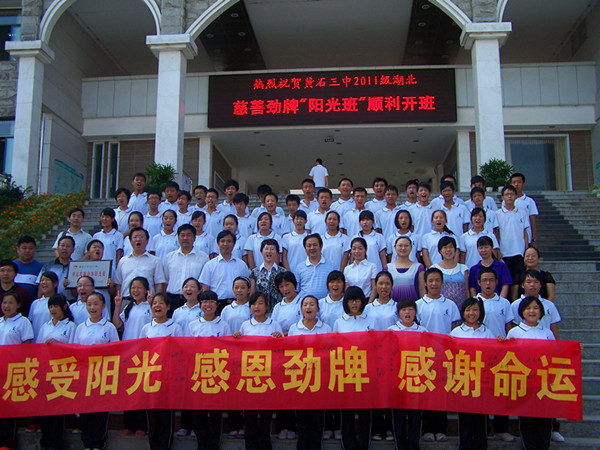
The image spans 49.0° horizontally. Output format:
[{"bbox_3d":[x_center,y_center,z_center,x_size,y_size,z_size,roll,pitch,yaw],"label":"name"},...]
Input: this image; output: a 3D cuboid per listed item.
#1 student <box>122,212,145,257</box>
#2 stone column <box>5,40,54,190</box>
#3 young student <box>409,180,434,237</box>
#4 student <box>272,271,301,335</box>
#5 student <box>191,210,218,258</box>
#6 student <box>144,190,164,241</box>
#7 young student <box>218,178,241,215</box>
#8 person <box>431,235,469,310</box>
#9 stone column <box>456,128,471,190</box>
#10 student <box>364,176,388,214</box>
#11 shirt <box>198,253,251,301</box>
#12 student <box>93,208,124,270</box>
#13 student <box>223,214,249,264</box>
[{"bbox_3d":[-2.112,0.611,8.313,0.440,1.600,0.280,0,-9,-2],"label":"student"},{"bbox_3d":[-9.132,-3.351,21.973,1.200,5.390,0.970,-1,-8,5],"label":"stone column"},{"bbox_3d":[1.590,0.314,8.310,0.460,1.743,0.280,-1,-6,8],"label":"young student"},{"bbox_3d":[-0.125,1.273,6.481,0.440,1.630,0.320,0,-7,2],"label":"student"},{"bbox_3d":[-1.316,0.601,8.627,0.440,1.587,0.270,0,-8,-2],"label":"student"},{"bbox_3d":[-1.965,0.372,8.791,0.460,1.688,0.290,0,-7,-3],"label":"student"},{"bbox_3d":[-0.964,0.206,9.445,0.460,1.730,0.290,0,-7,0],"label":"young student"},{"bbox_3d":[1.690,0.924,7.323,0.460,1.600,0.300,-1,-7,9],"label":"person"},{"bbox_3d":[6.189,-1.745,24.747,0.467,3.595,0.467,-1,-9,5],"label":"stone column"},{"bbox_3d":[1.106,0.158,9.401,0.470,1.688,0.280,-1,-8,6],"label":"student"},{"bbox_3d":[-0.818,0.573,7.185,0.550,0.530,0.290,0,-6,0],"label":"shirt"},{"bbox_3d":[-2.449,0.584,8.281,0.440,1.600,0.280,1,-7,-4],"label":"student"},{"bbox_3d":[-0.807,0.662,7.922,0.440,1.580,0.270,0,-6,1],"label":"student"}]

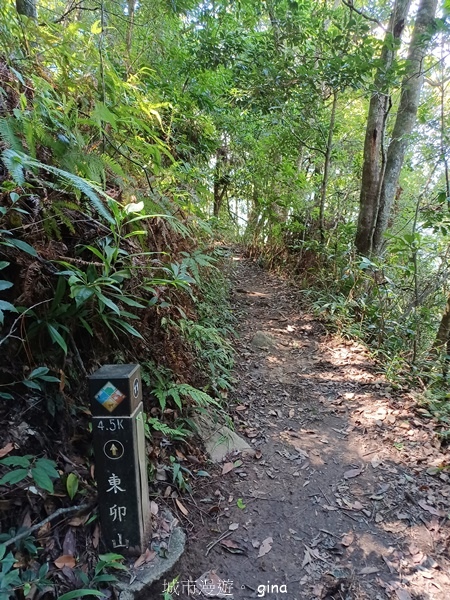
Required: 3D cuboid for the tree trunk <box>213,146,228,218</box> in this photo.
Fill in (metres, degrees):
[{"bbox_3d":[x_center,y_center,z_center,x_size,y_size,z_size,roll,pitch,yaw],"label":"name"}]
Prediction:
[{"bbox_3d":[-0.109,-2.847,10.500,0.380,1.750,0.340,-2,8,0],"label":"tree trunk"}]

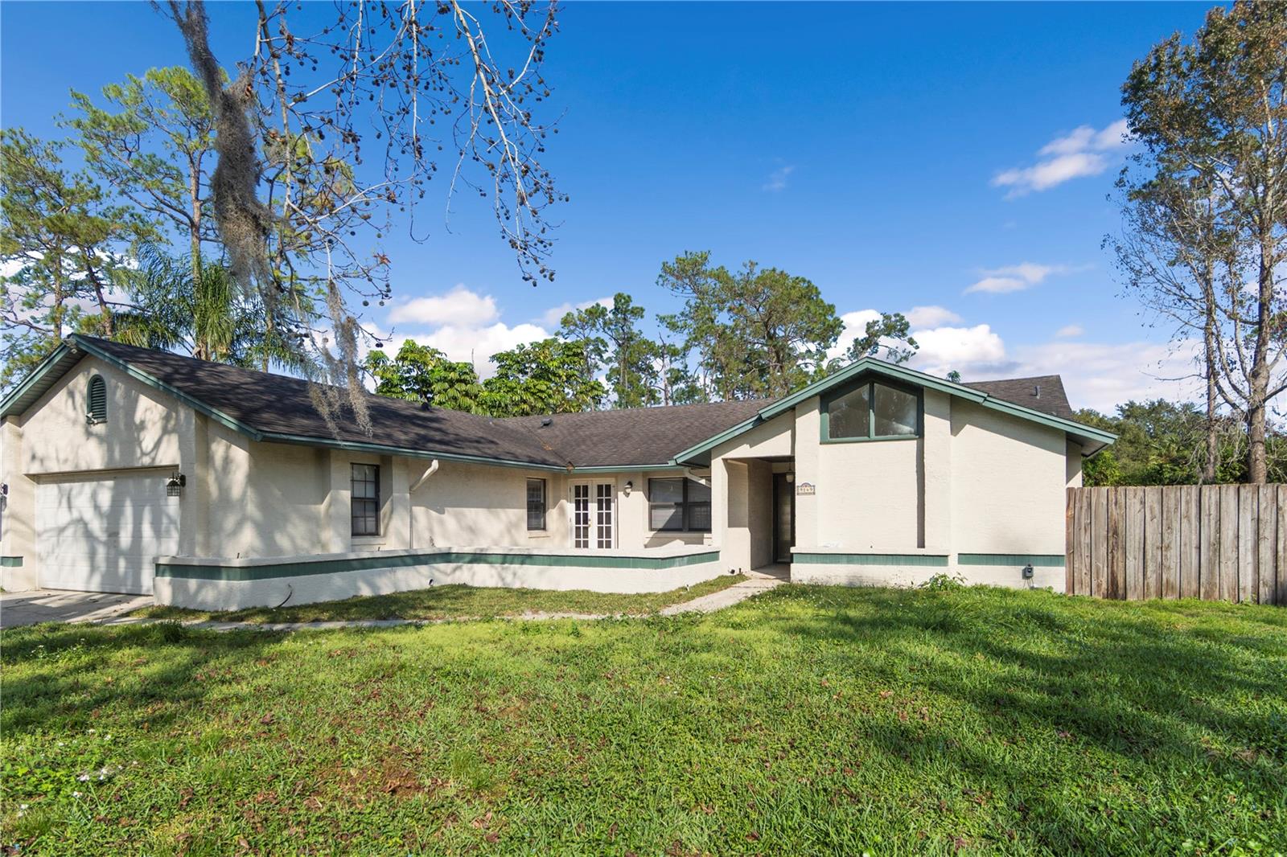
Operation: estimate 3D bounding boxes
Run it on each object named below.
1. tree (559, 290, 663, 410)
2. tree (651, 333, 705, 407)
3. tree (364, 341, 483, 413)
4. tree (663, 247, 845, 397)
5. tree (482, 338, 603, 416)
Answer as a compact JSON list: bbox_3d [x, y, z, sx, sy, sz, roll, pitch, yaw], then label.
[{"bbox_3d":[-2.350,-2.488,45.598,7.000,13.429,6.300,0,-3,-3],"label":"tree"},{"bbox_3d":[2.503,-1.316,48.657,4.000,11.456,4.000,0,-3,3],"label":"tree"},{"bbox_3d":[-9.707,-0.293,29.786,5.300,7.152,5.000,1,-4,-18],"label":"tree"},{"bbox_3d":[6.655,-3.485,41.553,11.300,14.936,9.500,-1,-3,9],"label":"tree"},{"bbox_3d":[-4.591,-0.397,30.776,5.800,7.478,5.300,1,-3,-8],"label":"tree"}]

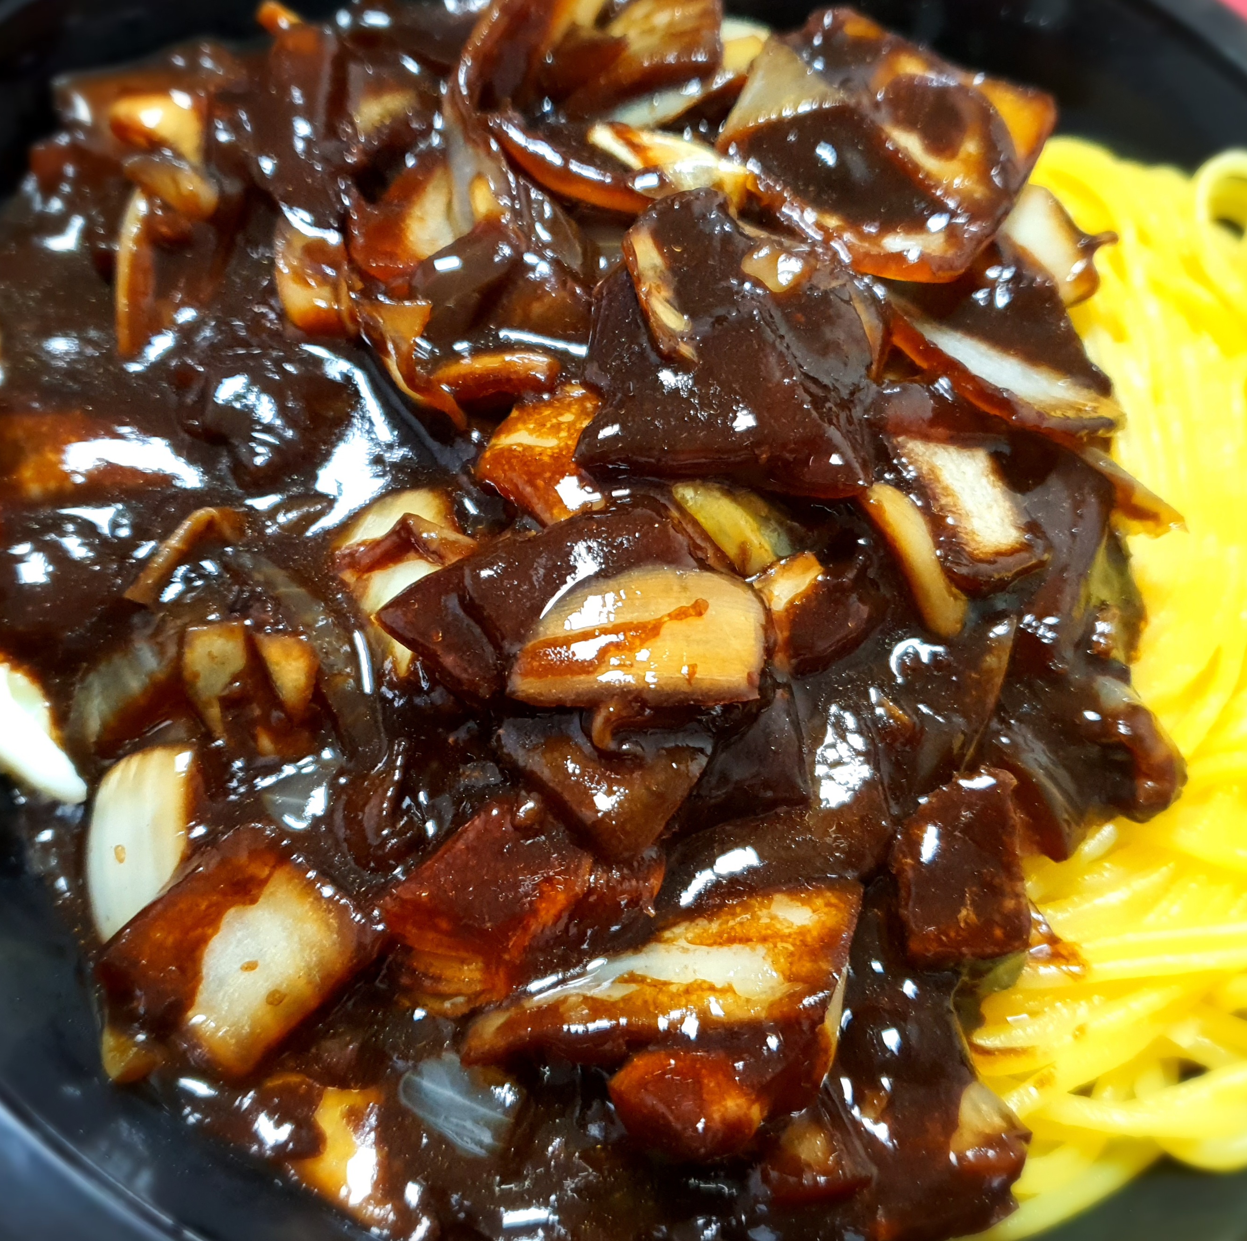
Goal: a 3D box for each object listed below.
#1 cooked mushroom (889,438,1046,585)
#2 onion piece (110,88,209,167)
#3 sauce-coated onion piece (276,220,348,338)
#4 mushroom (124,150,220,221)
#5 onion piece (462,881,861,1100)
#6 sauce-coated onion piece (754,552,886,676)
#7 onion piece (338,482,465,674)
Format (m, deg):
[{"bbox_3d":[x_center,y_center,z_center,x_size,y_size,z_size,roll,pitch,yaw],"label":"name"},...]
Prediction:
[{"bbox_3d":[0.039,-0.013,0.142,0.011,0.008,0.016,-14,67,-17],"label":"cooked mushroom"},{"bbox_3d":[-0.059,-0.062,0.157,0.011,0.006,0.007,10,63,-5],"label":"onion piece"},{"bbox_3d":[-0.037,-0.041,0.148,0.008,0.007,0.013,-7,66,-14],"label":"sauce-coated onion piece"},{"bbox_3d":[-0.056,-0.054,0.155,0.011,0.005,0.005,30,63,5],"label":"mushroom"},{"bbox_3d":[0.003,0.035,0.117,0.035,0.012,0.014,-9,66,-15],"label":"onion piece"},{"bbox_3d":[0.021,-0.001,0.133,0.012,0.009,0.011,-20,69,-19],"label":"sauce-coated onion piece"},{"bbox_3d":[-0.023,-0.004,0.129,0.013,0.009,0.018,10,63,-6],"label":"onion piece"}]

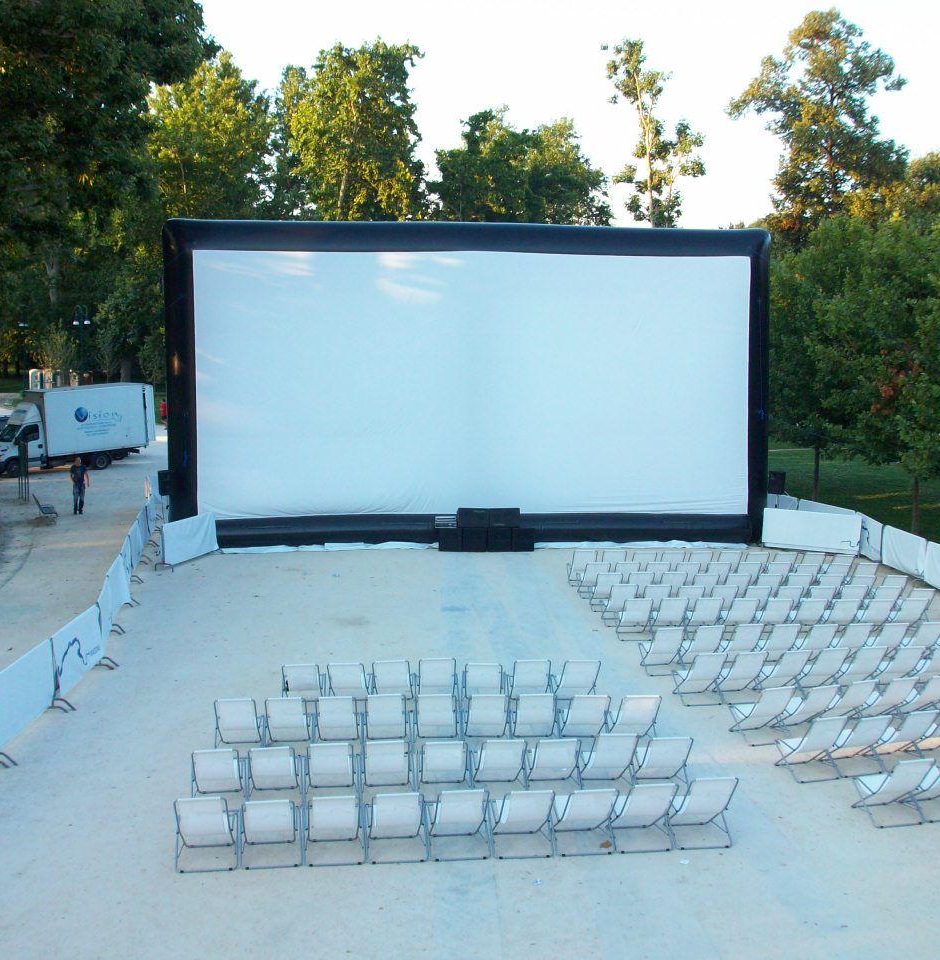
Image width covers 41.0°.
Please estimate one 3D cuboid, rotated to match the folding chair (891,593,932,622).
[{"bbox_3d":[7.983,2.486,23.015,0.640,0.845,0.949,-1,7,-6],"label":"folding chair"}]

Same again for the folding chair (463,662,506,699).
[{"bbox_3d":[0.195,3.035,18.911,0.625,0.806,0.890,0,7,-2],"label":"folding chair"}]

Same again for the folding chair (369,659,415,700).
[{"bbox_3d":[-1.158,3.053,19.077,0.636,0.843,0.905,0,7,-1],"label":"folding chair"}]

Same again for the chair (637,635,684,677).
[{"bbox_3d":[3.111,2.694,20.257,0.617,0.816,0.861,0,7,-7],"label":"chair"}]

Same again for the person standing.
[{"bbox_3d":[-12.310,0.180,39.474,0.520,1.760,0.340,-1,7,-11],"label":"person standing"}]

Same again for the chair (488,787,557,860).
[{"bbox_3d":[0.525,3.375,12.727,0.600,0.802,0.874,-1,6,-8],"label":"chair"}]

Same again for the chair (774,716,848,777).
[{"bbox_3d":[4.373,3.370,16.110,0.625,0.854,0.890,-2,7,-17],"label":"chair"}]

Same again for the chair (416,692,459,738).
[{"bbox_3d":[-0.452,3.225,17.050,0.625,0.841,0.890,0,7,-2],"label":"chair"}]

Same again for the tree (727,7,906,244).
[{"bbox_3d":[17.715,-12.577,64.017,9.200,22.000,9.000,0,6,0],"label":"tree"}]

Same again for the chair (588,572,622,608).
[{"bbox_3d":[2.768,2.221,25.462,0.621,0.820,0.925,0,6,-4],"label":"chair"}]

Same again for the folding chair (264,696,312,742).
[{"bbox_3d":[-2.473,3.274,17.106,0.636,0.857,0.887,0,7,-4],"label":"folding chair"}]

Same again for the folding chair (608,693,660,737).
[{"bbox_3d":[2.093,3.025,15.976,0.600,0.802,0.874,-1,6,-5],"label":"folding chair"}]

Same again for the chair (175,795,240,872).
[{"bbox_3d":[-2.780,3.610,13.241,0.640,0.889,0.946,-1,7,-7],"label":"chair"}]

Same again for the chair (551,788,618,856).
[{"bbox_3d":[1.215,3.526,13.383,0.621,0.818,0.979,-1,6,-8],"label":"chair"}]

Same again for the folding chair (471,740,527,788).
[{"bbox_3d":[0.370,3.482,15.513,0.636,0.842,0.906,0,7,-5],"label":"folding chair"}]

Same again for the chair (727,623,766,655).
[{"bbox_3d":[4.291,2.599,19.925,0.600,0.802,0.874,-1,6,-10],"label":"chair"}]

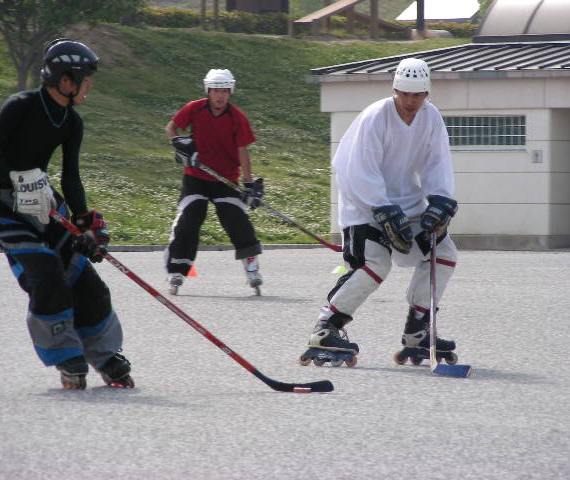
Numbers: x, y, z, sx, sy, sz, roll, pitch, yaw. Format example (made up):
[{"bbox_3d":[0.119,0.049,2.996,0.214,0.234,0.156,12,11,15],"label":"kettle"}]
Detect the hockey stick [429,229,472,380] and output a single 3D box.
[{"bbox_3d":[0.870,0.296,25.830,0.272,0.060,1.451,-29,31,22],"label":"hockey stick"}]

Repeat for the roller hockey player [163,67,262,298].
[{"bbox_3d":[-0.525,-0.425,36.800,0.750,1.690,0.520,0,1,-5],"label":"roller hockey player"}]

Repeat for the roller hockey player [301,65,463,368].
[{"bbox_3d":[0.488,-0.137,25.700,0.700,1.600,0.680,-1,1,-30],"label":"roller hockey player"}]

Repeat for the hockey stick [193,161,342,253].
[{"bbox_3d":[-0.097,-0.273,36.325,1.581,0.176,0.060,33,41,22],"label":"hockey stick"}]

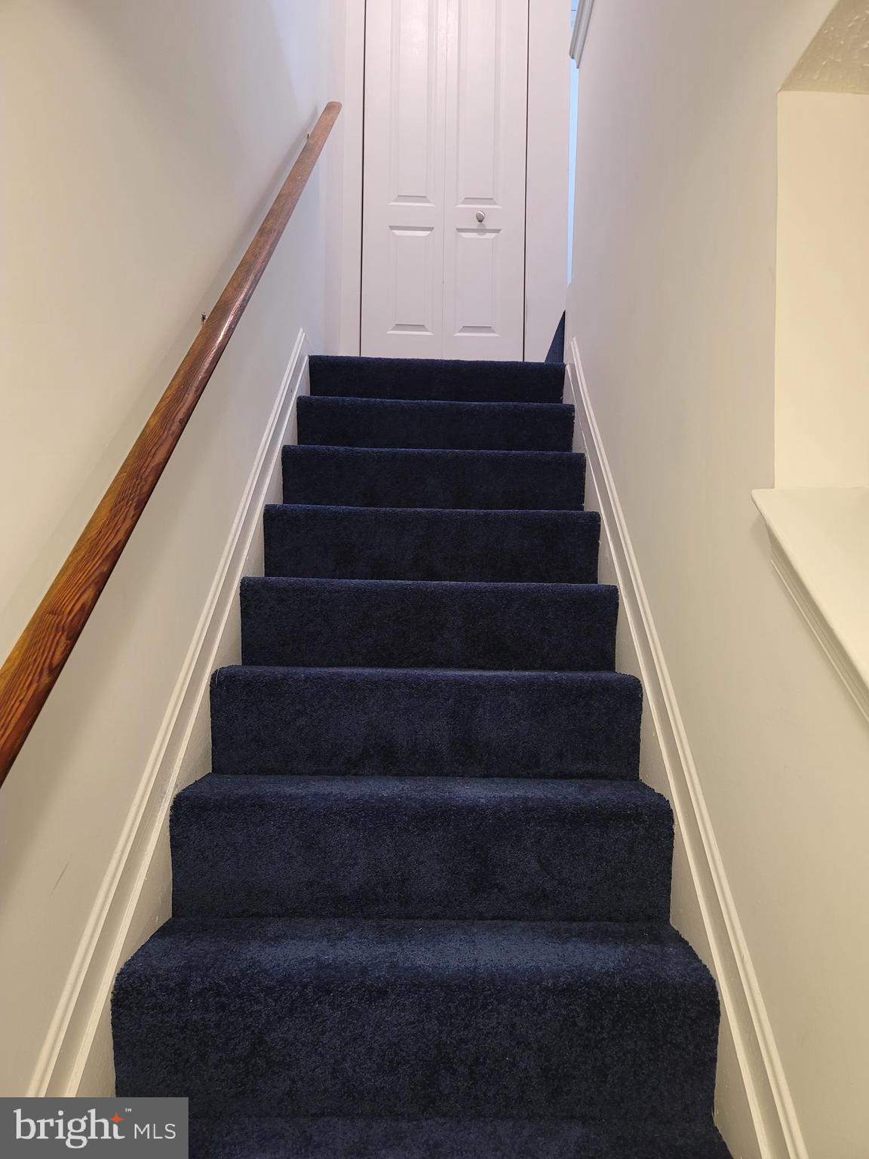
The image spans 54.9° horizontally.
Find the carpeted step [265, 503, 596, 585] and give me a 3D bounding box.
[{"bbox_3d":[-0.006,-0.084,2.284,0.870,0.200,0.256,1,-2,0],"label":"carpeted step"}]

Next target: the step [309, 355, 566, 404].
[{"bbox_3d":[0.009,-0.660,3.002,0.870,0.200,0.256,1,-2,0],"label":"step"}]

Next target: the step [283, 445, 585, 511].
[{"bbox_3d":[-0.001,-0.276,2.523,0.870,0.200,0.256,1,-2,0],"label":"step"}]

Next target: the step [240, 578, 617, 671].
[{"bbox_3d":[-0.012,0.109,2.045,0.870,0.200,0.256,1,-2,0],"label":"step"}]

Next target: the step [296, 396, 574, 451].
[{"bbox_3d":[0.004,-0.468,2.763,0.870,0.200,0.256,1,-2,0],"label":"step"}]

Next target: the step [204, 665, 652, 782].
[{"bbox_3d":[-0.017,0.301,1.805,0.870,0.200,0.256,1,-2,0],"label":"step"}]

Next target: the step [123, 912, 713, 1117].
[{"bbox_3d":[-0.027,0.686,1.327,0.870,0.200,0.256,1,-2,0],"label":"step"}]

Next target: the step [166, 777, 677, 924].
[{"bbox_3d":[-0.022,0.493,1.566,0.870,0.200,0.256,1,-2,0],"label":"step"}]

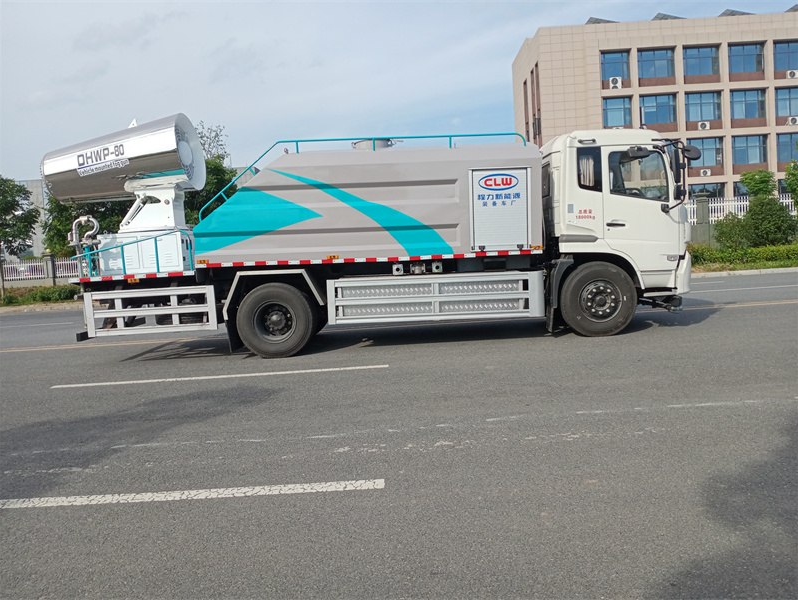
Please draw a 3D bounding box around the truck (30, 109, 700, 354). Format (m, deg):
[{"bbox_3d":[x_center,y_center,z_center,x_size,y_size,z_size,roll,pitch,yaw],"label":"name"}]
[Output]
[{"bbox_3d":[-0.527,-1.160,9.998,9.450,3.600,2.550,-3,5,-1],"label":"truck"}]

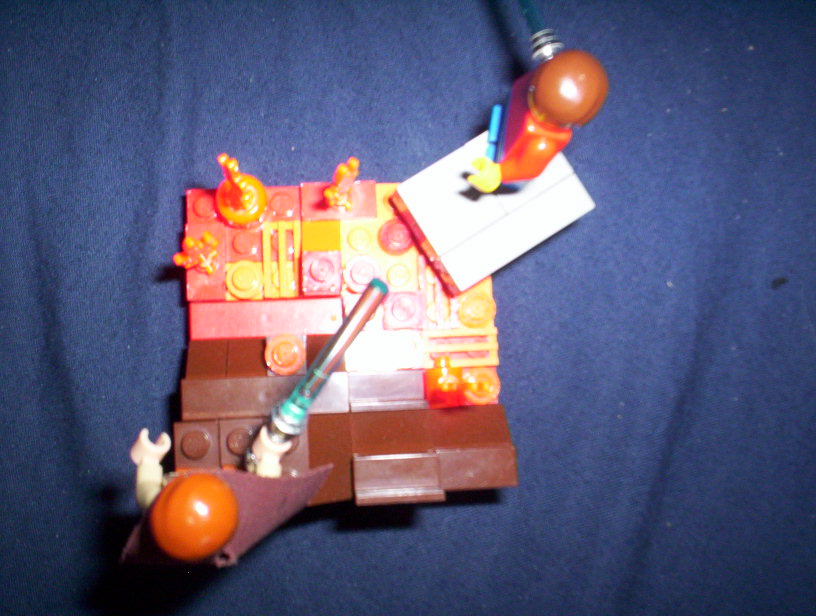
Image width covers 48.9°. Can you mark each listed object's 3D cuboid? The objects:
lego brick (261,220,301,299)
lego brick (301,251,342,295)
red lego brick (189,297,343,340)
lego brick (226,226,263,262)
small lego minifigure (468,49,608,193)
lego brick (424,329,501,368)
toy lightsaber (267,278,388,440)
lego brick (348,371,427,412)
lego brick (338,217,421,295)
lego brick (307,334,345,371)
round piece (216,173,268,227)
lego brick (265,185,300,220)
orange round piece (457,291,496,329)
[{"bbox_3d":[-0.026,-0.010,0.188,0.008,0.003,0.016,-2,86,-5],"label":"lego brick"},{"bbox_3d":[-0.017,-0.007,0.182,0.008,0.011,0.008,-2,85,-5],"label":"lego brick"},{"bbox_3d":[-0.030,0.002,0.193,0.032,0.003,0.008,-2,86,-5],"label":"red lego brick"},{"bbox_3d":[-0.034,-0.014,0.190,0.008,0.005,0.008,-2,86,-5],"label":"lego brick"},{"bbox_3d":[0.022,-0.033,0.162,0.018,0.042,0.024,9,84,-4],"label":"small lego minifigure"},{"bbox_3d":[0.011,0.009,0.189,0.016,0.004,0.008,-2,85,-6],"label":"lego brick"},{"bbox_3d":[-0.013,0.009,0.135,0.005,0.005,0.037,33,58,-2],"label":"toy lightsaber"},{"bbox_3d":[-0.004,0.017,0.186,0.016,0.008,0.008,-2,85,-6],"label":"lego brick"},{"bbox_3d":[-0.006,-0.011,0.193,0.016,0.006,0.016,-2,85,-5],"label":"lego brick"},{"bbox_3d":[-0.017,0.009,0.186,0.008,0.007,0.008,-2,85,-5],"label":"lego brick"},{"bbox_3d":[-0.034,-0.022,0.186,0.010,0.008,0.010,0,86,-5],"label":"round piece"},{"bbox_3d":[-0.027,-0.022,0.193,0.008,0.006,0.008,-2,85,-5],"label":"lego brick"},{"bbox_3d":[0.014,0.000,0.190,0.008,0.005,0.008,0,85,-5],"label":"orange round piece"}]

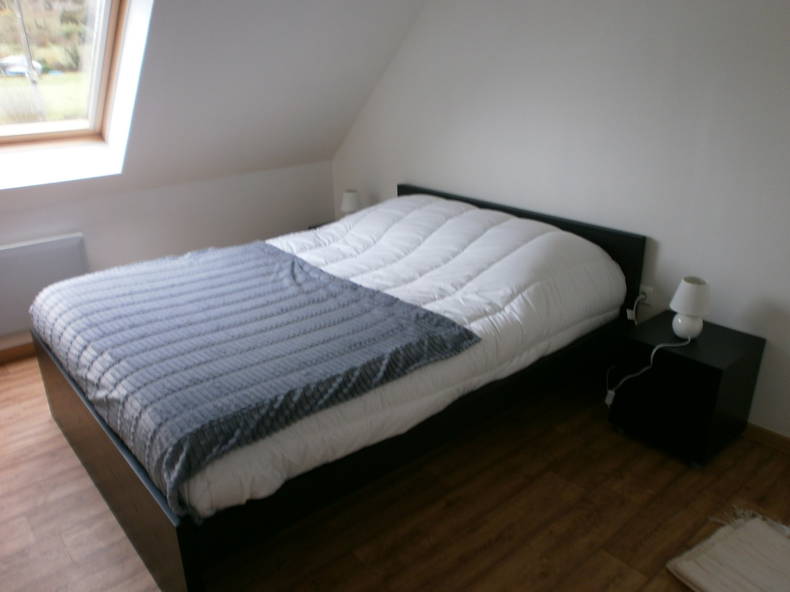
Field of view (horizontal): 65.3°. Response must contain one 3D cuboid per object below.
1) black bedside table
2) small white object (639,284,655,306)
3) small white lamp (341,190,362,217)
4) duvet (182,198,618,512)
[{"bbox_3d":[1.197,0.378,2.539,0.374,0.441,0.382,-18,26,-36],"label":"black bedside table"},{"bbox_3d":[1.115,-0.004,2.759,0.025,0.085,0.083,-18,26,-36],"label":"small white object"},{"bbox_3d":[-0.295,-0.598,4.199,0.158,0.230,0.158,-1,21,0],"label":"small white lamp"},{"bbox_3d":[-0.291,-0.055,2.640,1.970,0.414,1.737,-18,26,-36],"label":"duvet"}]

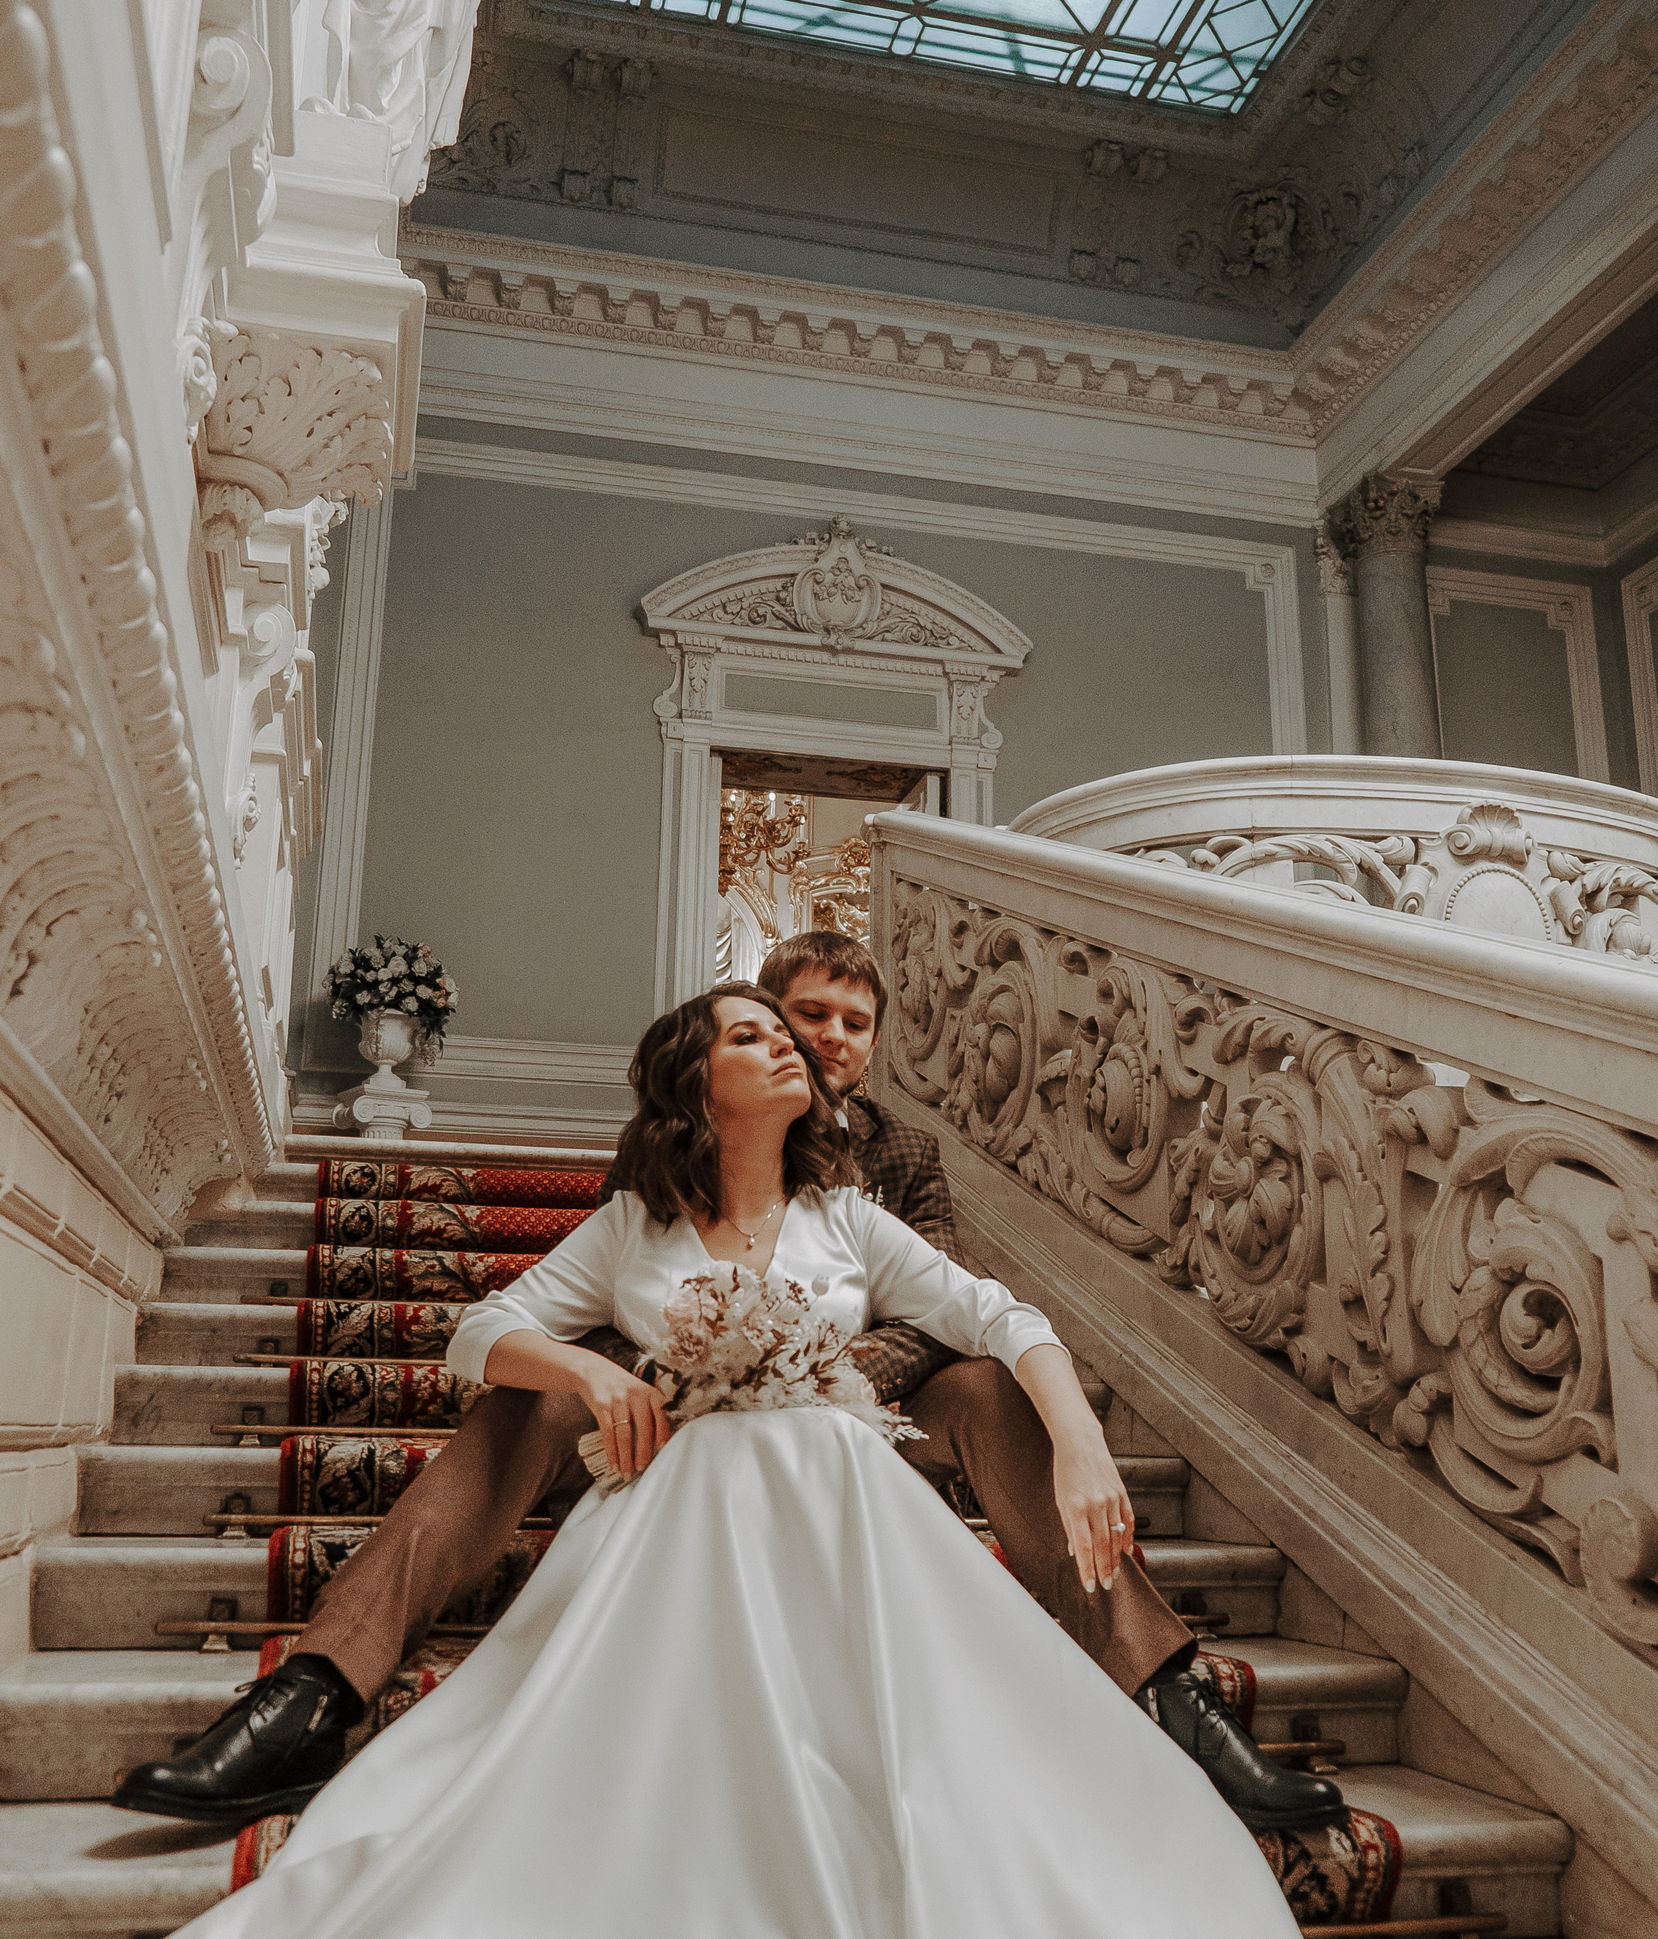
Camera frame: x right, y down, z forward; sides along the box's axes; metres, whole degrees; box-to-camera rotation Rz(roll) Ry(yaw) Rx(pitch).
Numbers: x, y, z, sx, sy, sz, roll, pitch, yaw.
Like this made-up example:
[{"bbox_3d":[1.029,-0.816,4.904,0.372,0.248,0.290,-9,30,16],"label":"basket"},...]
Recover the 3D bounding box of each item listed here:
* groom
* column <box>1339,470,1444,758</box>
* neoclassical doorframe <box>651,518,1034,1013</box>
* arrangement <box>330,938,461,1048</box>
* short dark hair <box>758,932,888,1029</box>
[{"bbox_3d":[-0.165,0.418,2.400,1.249,1.131,0.928,4,-14,-13],"label":"groom"},{"bbox_3d":[2.869,-0.573,9.230,0.500,4.085,0.500,4,-14,-13],"label":"column"},{"bbox_3d":[0.041,-0.453,8.781,1.917,3.606,0.320,4,-14,-13],"label":"neoclassical doorframe"},{"bbox_3d":[-1.853,0.103,7.902,0.545,0.504,0.517,4,-14,-13],"label":"arrangement"},{"bbox_3d":[-0.009,0.025,2.780,0.180,0.170,0.200,8,-6,-12],"label":"short dark hair"}]

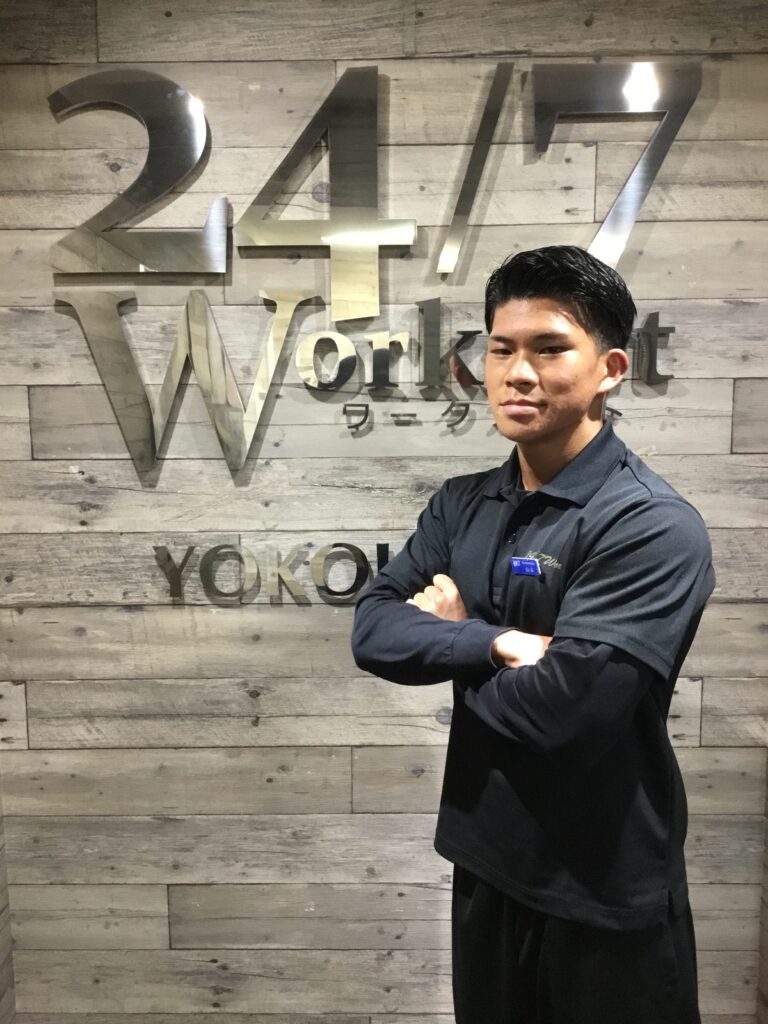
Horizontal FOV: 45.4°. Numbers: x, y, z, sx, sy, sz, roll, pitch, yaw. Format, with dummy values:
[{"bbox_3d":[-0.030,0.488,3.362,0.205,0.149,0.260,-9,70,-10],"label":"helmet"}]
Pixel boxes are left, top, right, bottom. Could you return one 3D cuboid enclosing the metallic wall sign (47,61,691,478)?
[{"bbox_3d":[-0.017,-0.393,1.523,1.046,0.653,0.030,0,7,1],"label":"metallic wall sign"}]

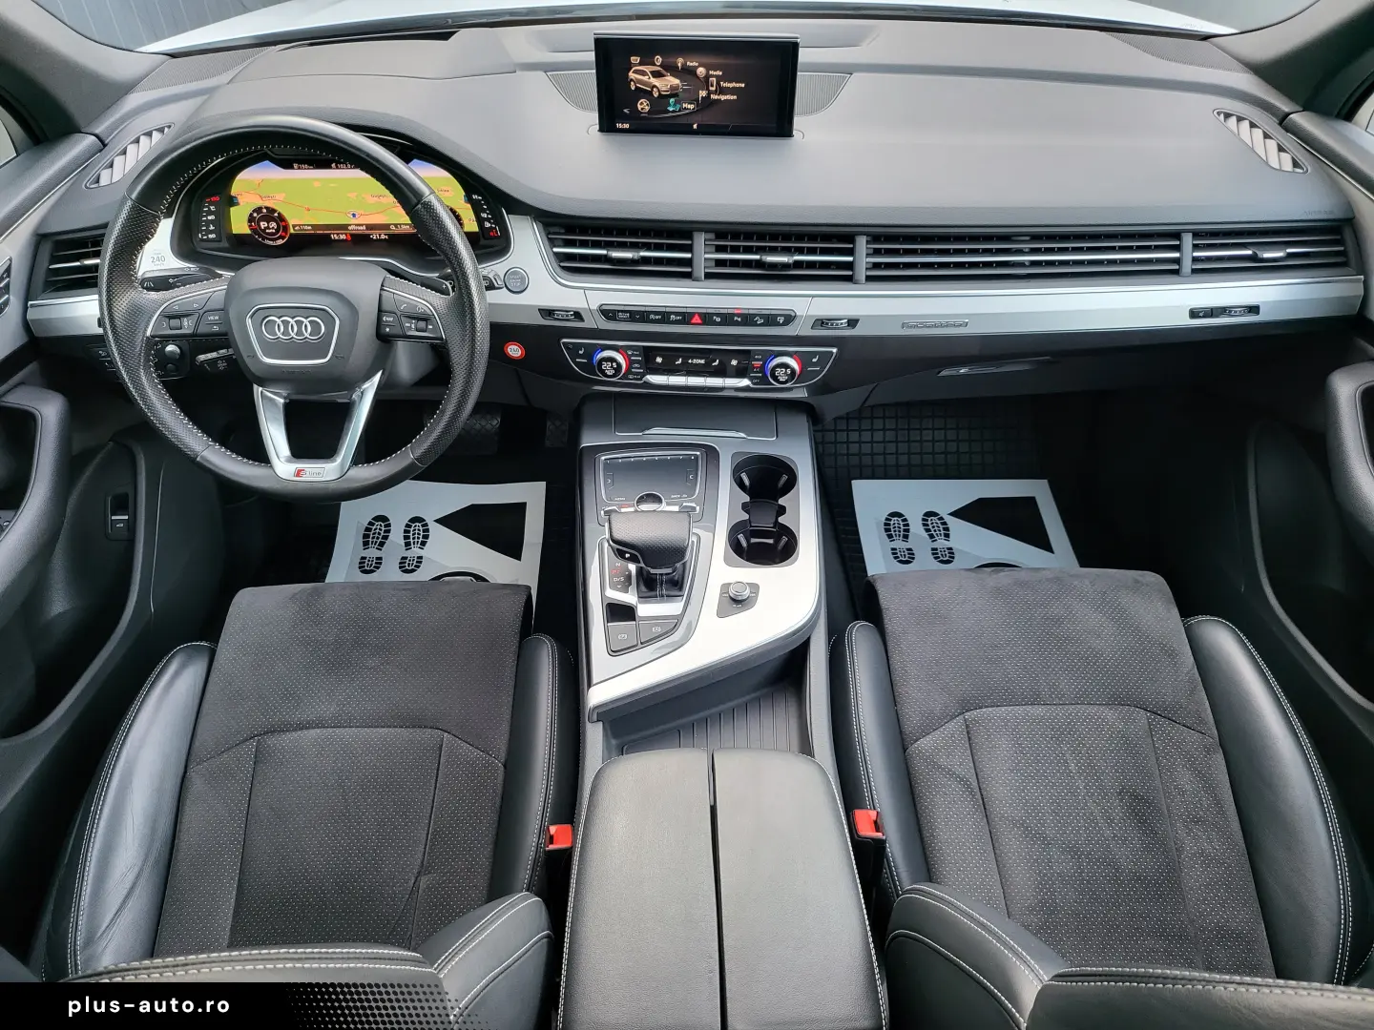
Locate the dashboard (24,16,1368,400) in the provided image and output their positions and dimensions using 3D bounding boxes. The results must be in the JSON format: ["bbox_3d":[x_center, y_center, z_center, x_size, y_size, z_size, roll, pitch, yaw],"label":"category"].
[{"bbox_3d":[0.012,-0.429,1.224,1.480,0.330,0.550,-1,41,0],"label":"dashboard"}]

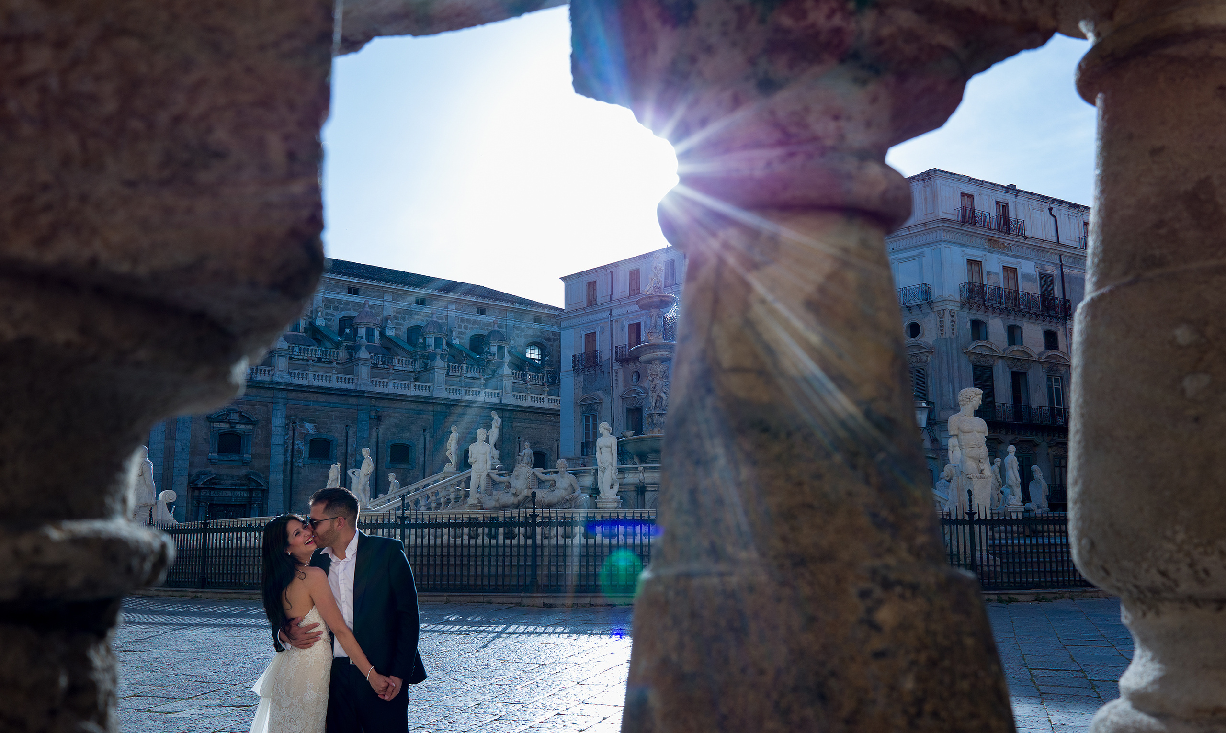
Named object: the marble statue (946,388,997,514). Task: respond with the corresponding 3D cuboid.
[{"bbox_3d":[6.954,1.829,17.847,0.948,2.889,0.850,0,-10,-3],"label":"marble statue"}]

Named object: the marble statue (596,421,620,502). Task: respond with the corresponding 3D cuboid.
[{"bbox_3d":[-0.122,2.203,21.334,0.533,1.859,0.500,-1,-10,8],"label":"marble statue"}]

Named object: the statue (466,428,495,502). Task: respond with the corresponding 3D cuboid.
[{"bbox_3d":[-3.105,2.312,21.518,0.673,1.740,0.500,0,-10,0],"label":"statue"}]

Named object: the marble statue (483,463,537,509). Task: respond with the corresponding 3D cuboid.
[{"bbox_3d":[-2.400,2.735,21.040,1.300,1.108,0.800,0,-10,3],"label":"marble statue"}]

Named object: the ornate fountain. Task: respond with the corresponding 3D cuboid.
[{"bbox_3d":[1.795,-0.152,37.055,3.320,9.159,3.200,0,-10,3],"label":"ornate fountain"}]

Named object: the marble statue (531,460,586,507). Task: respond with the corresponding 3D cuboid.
[{"bbox_3d":[-1.261,2.692,21.047,1.300,1.153,0.800,0,-10,3],"label":"marble statue"}]

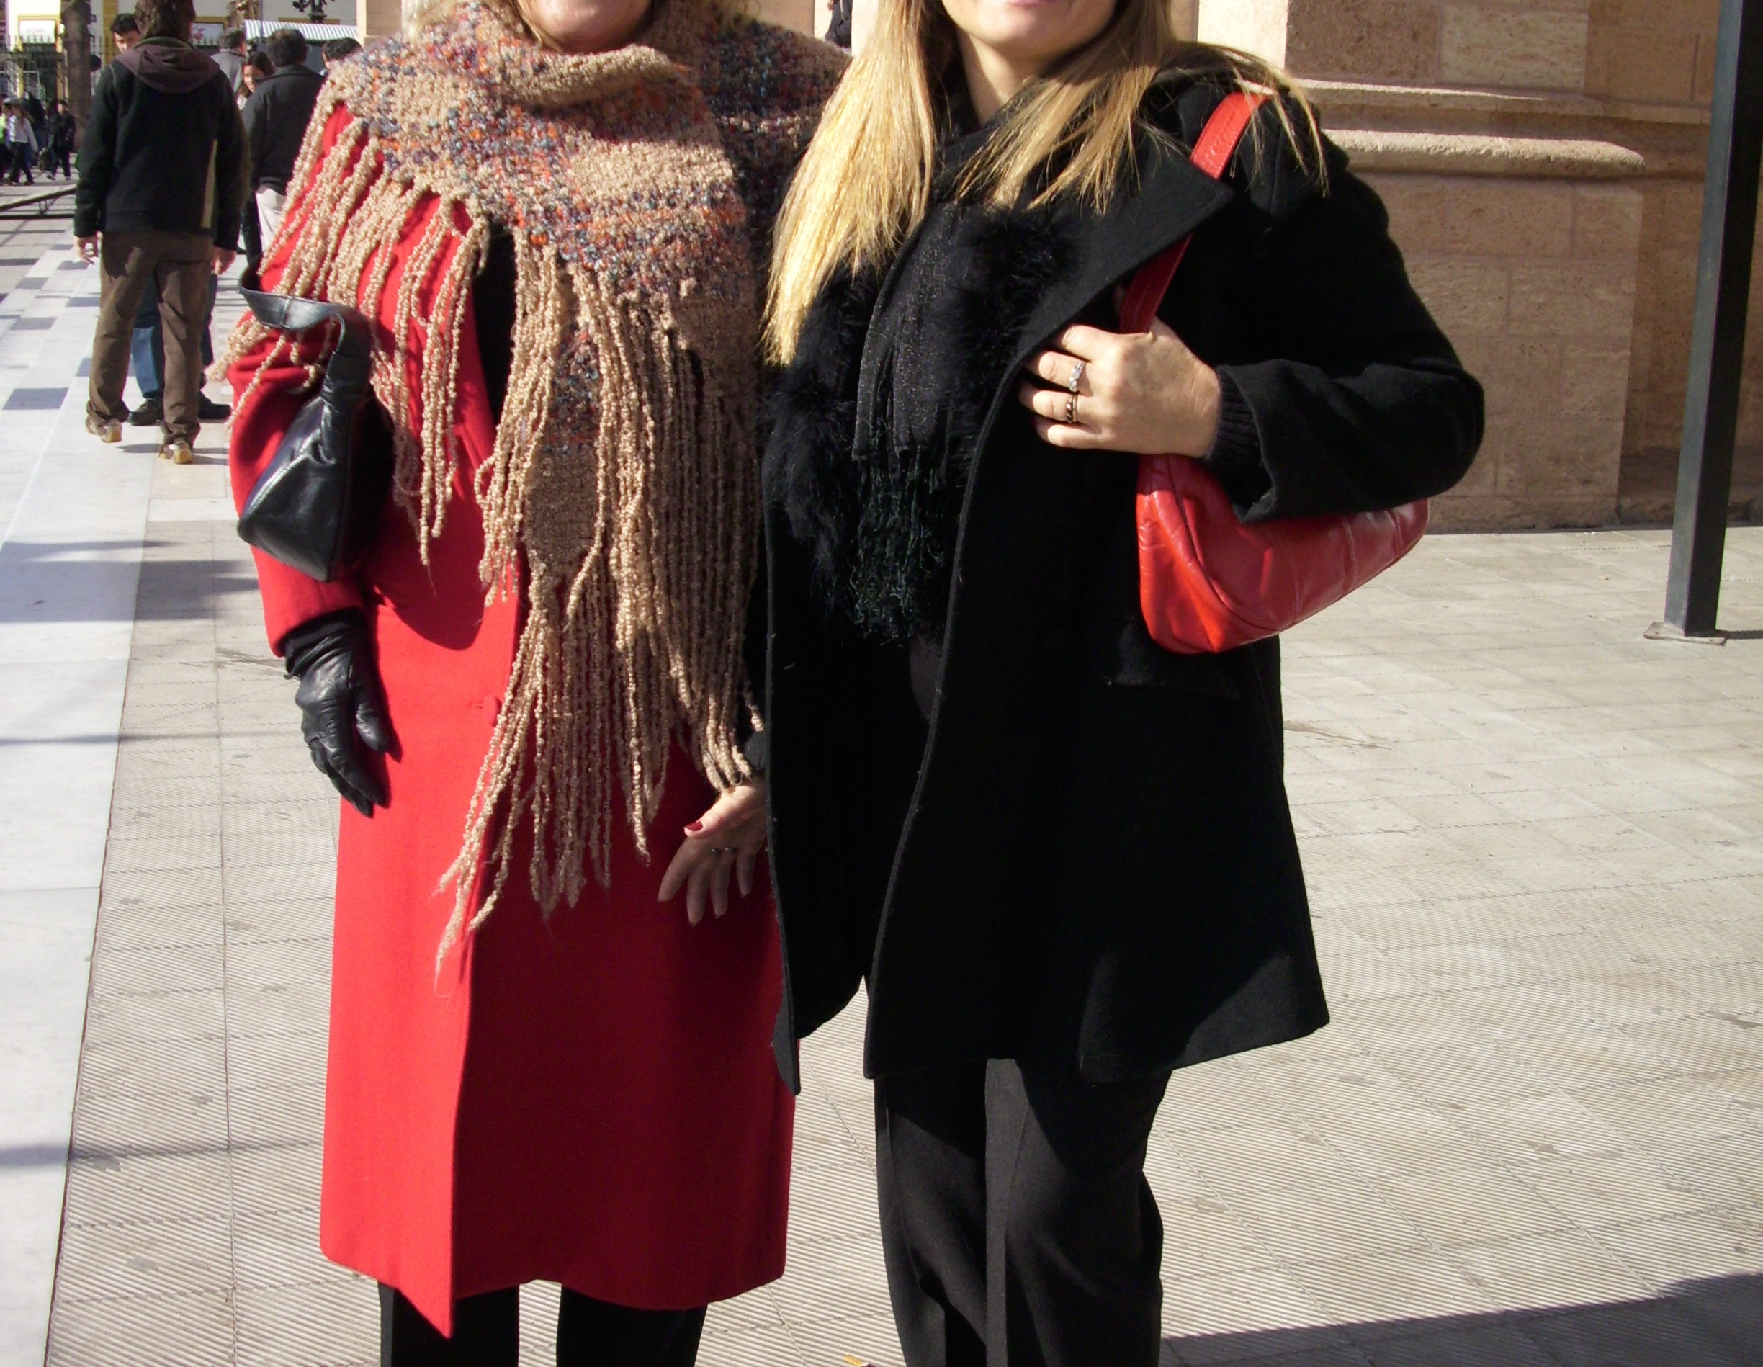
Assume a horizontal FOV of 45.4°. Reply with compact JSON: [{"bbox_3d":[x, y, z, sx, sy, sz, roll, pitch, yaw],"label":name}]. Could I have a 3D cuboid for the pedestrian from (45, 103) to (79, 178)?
[{"bbox_3d":[-17.081,-11.340,44.005,0.520,1.600,0.380,4,13,8],"label":"pedestrian"}]

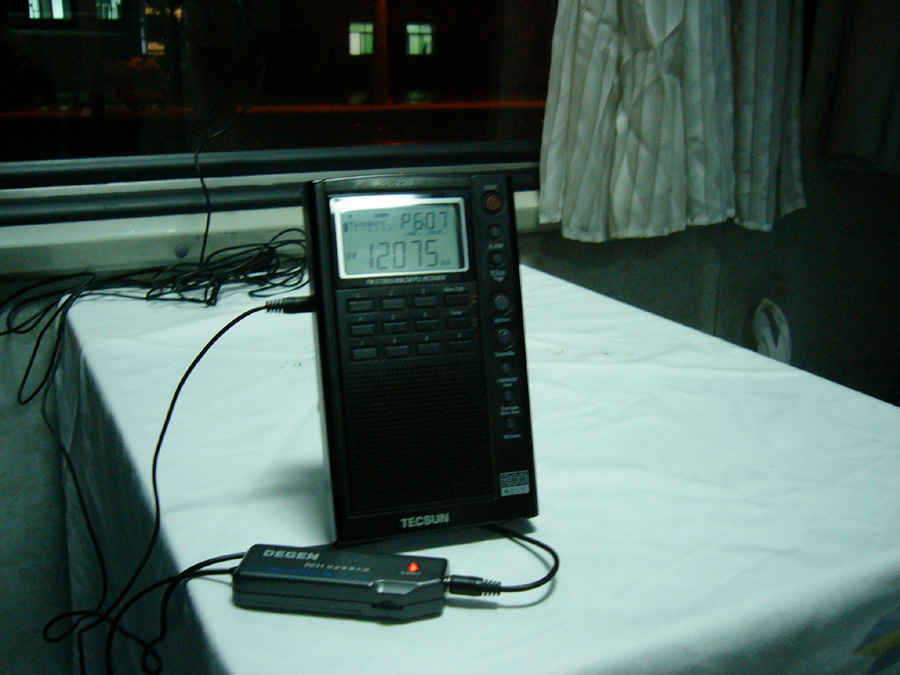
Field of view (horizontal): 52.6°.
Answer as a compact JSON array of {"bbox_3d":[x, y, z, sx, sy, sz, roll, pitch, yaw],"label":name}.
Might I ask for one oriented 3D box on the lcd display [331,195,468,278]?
[{"bbox_3d":[-0.018,-0.036,0.332,0.049,0.028,0.005,-4,-1,-19],"label":"lcd display"}]

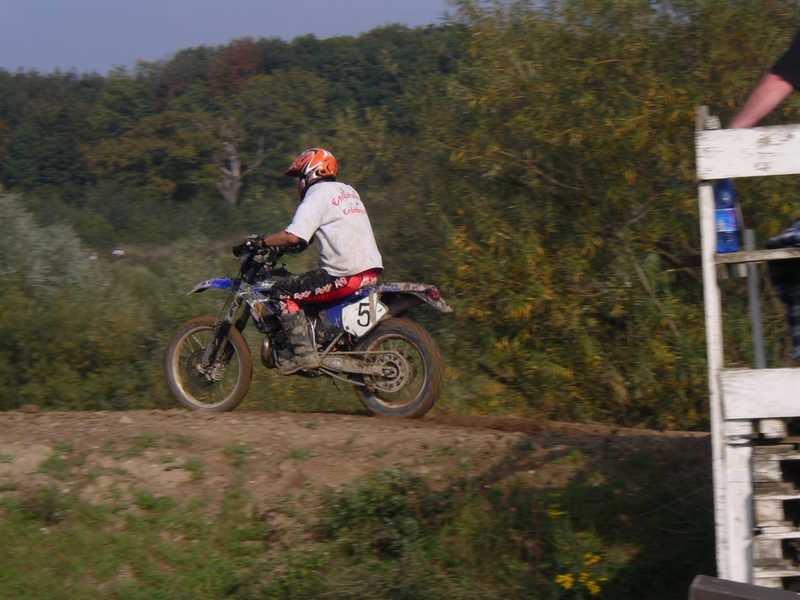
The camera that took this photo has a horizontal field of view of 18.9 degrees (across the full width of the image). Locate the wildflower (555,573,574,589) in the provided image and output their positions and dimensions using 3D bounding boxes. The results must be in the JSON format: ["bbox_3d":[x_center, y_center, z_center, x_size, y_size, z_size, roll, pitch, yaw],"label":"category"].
[{"bbox_3d":[0.691,1.181,10.100,0.075,0.060,0.070,-3,-1,0],"label":"wildflower"}]

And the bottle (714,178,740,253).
[{"bbox_3d":[1.166,-0.327,8.600,0.088,0.320,0.088,-3,-1,0],"label":"bottle"}]

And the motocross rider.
[{"bbox_3d":[-0.545,-0.260,15.970,0.820,1.500,0.720,-3,-1,30],"label":"motocross rider"}]

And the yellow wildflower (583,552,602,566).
[{"bbox_3d":[0.809,1.091,10.100,0.075,0.055,0.070,-3,-1,0],"label":"yellow wildflower"}]

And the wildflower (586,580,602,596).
[{"bbox_3d":[0.817,1.212,10.100,0.065,0.060,0.065,-3,-1,0],"label":"wildflower"}]

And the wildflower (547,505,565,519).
[{"bbox_3d":[0.703,0.950,10.800,0.075,0.055,0.070,-3,-1,0],"label":"wildflower"}]

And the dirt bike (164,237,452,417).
[{"bbox_3d":[-0.640,0.180,16.030,2.200,1.200,0.820,0,3,30],"label":"dirt bike"}]

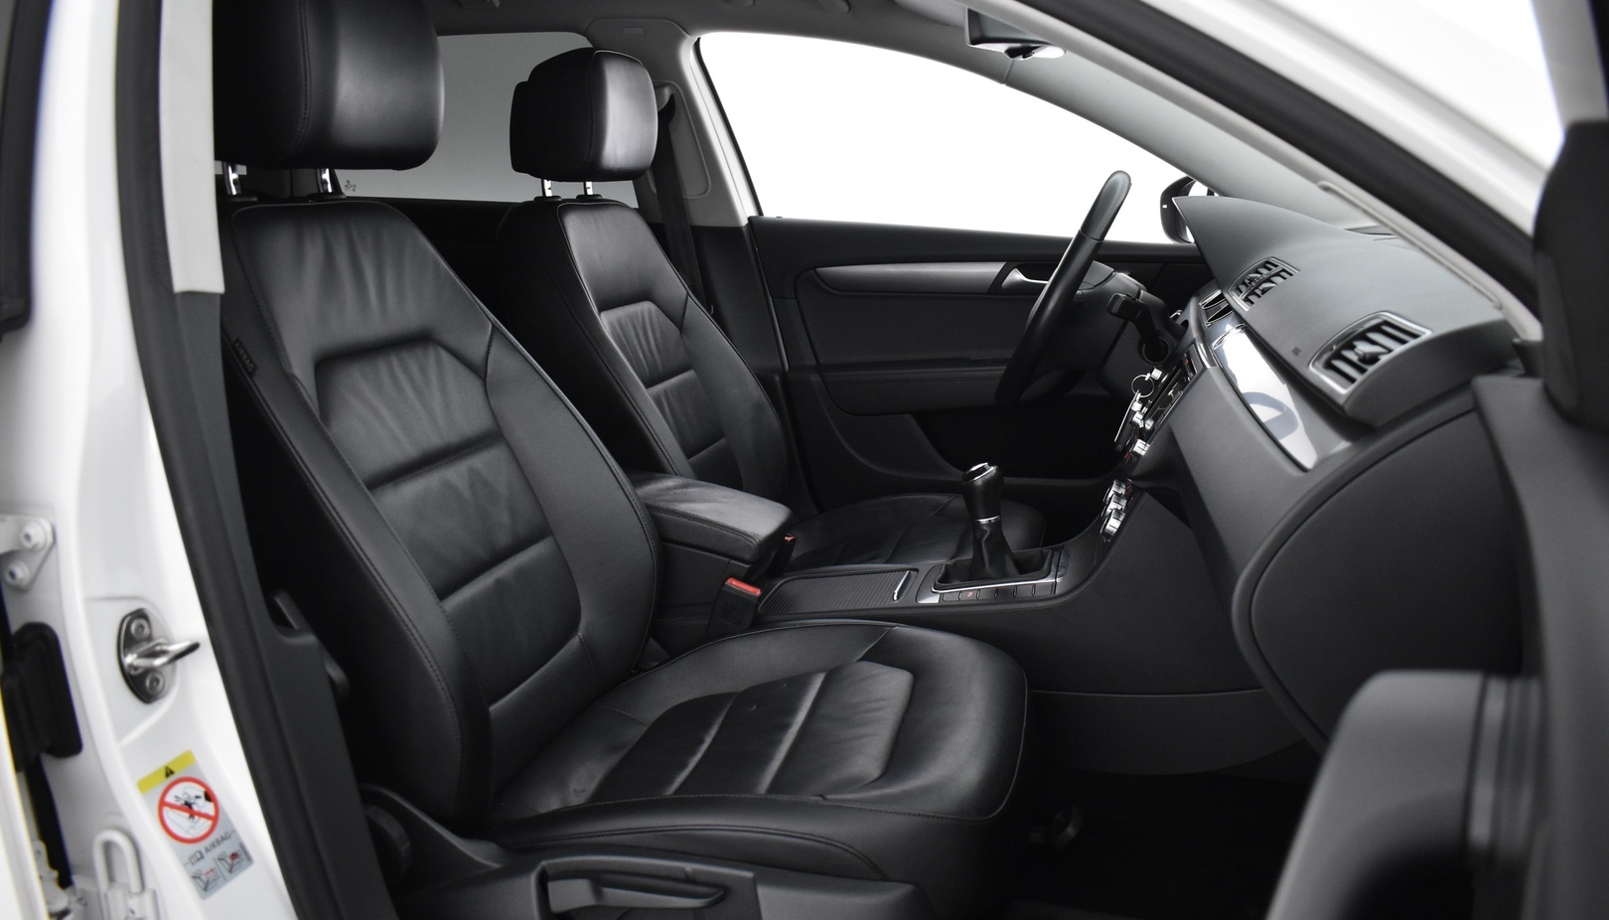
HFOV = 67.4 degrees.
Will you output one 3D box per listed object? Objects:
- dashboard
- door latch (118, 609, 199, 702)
[{"bbox_3d":[0.622,-0.049,1.421,0.550,0.520,1.400,3,13,14],"label":"dashboard"},{"bbox_3d":[-0.486,0.152,0.923,0.048,0.072,0.043,3,13,14],"label":"door latch"}]

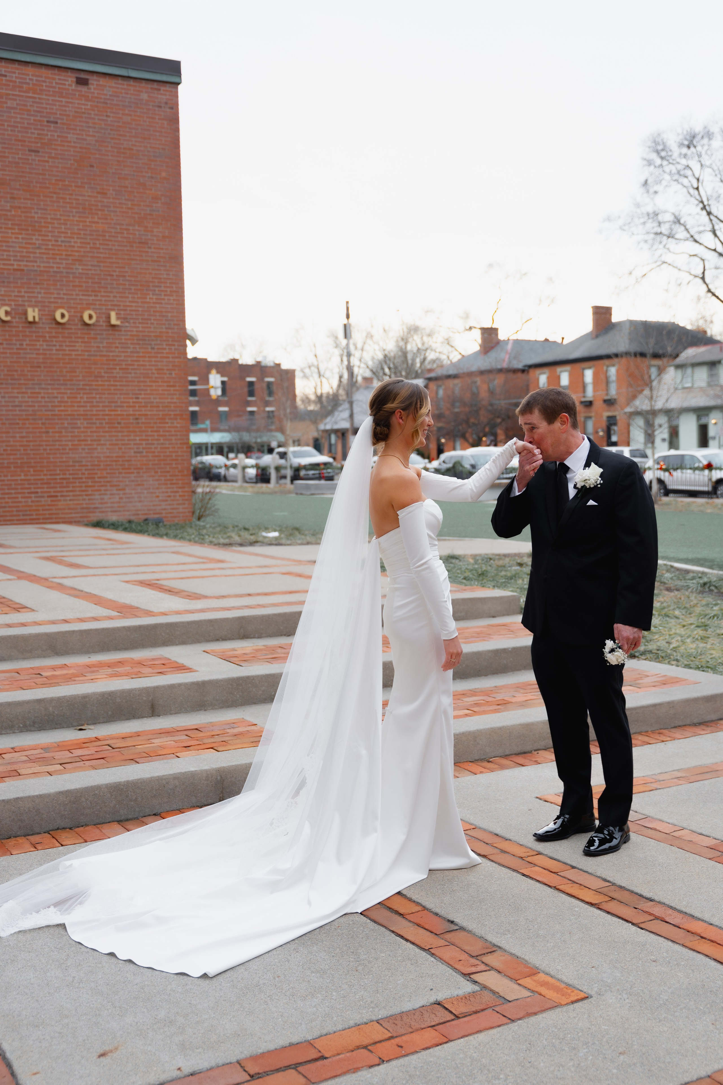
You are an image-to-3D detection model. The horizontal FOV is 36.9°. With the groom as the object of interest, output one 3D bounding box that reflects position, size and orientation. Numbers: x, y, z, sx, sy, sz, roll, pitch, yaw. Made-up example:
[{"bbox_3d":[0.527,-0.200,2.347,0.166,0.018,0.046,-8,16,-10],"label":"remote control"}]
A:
[{"bbox_3d":[0.836,0.288,4.230,0.450,1.755,0.590,-4,5,-32],"label":"groom"}]

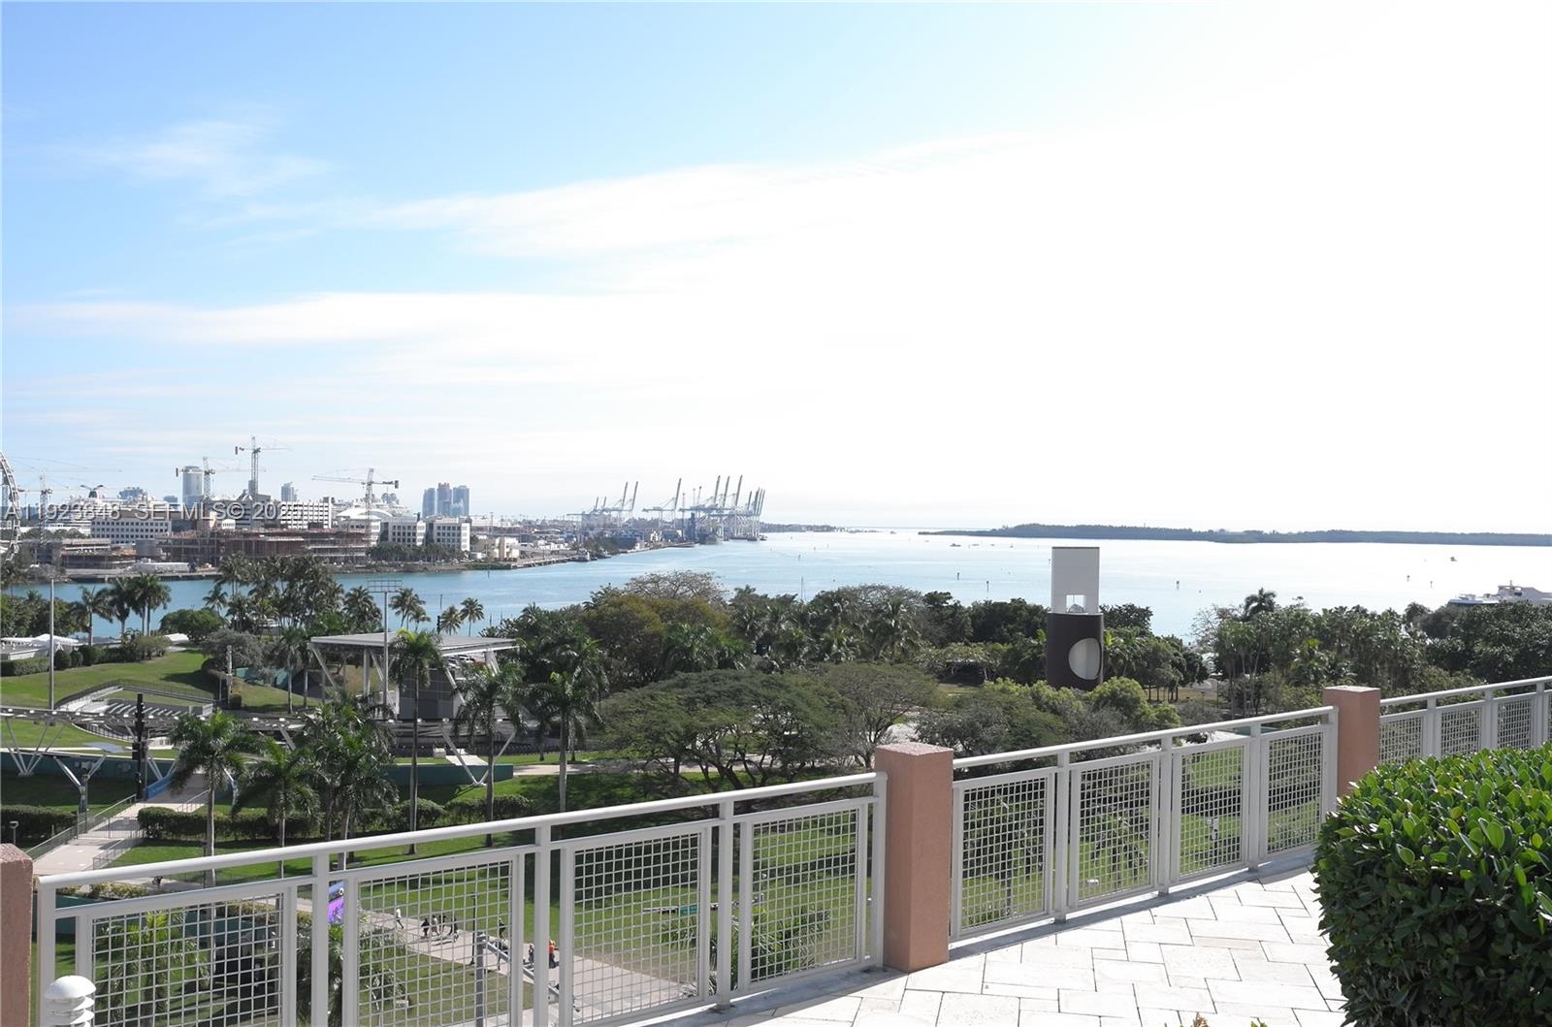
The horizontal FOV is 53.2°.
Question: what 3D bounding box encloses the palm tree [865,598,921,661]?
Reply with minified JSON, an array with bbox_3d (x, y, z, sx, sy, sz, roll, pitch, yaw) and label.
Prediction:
[{"bbox_3d":[19.481,24.190,259.950,9.364,19.868,9.364,1,0,0],"label":"palm tree"}]

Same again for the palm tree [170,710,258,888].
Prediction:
[{"bbox_3d":[-38.900,22.930,106.950,6.200,18.370,6.200,1,0,0],"label":"palm tree"}]

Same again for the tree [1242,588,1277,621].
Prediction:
[{"bbox_3d":[106.100,25.620,339.950,7.400,18.220,7.400,1,0,0],"label":"tree"}]

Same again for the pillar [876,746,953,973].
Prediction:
[{"bbox_3d":[0.745,1.883,8.527,0.305,1.170,0.305,1,0,-43],"label":"pillar"}]

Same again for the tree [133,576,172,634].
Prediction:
[{"bbox_3d":[-141.370,22.590,349.950,8.000,17.210,8.000,1,0,0],"label":"tree"}]

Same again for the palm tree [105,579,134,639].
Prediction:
[{"bbox_3d":[-137.792,21.458,325.000,6.200,15.000,6.200,1,0,0],"label":"palm tree"}]

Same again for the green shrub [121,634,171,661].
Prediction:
[{"bbox_3d":[-113.890,24.232,280.000,5.500,4.800,8.500,1,0,0],"label":"green shrub"}]

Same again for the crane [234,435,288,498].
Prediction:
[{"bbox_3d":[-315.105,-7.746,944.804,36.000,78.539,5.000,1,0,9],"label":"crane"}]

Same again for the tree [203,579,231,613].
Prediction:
[{"bbox_3d":[-132.965,23.858,367.959,6.627,16.583,6.627,1,0,0],"label":"tree"}]

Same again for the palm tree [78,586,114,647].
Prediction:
[{"bbox_3d":[-147.139,23.248,334.962,8.000,15.006,8.000,1,0,0],"label":"palm tree"}]

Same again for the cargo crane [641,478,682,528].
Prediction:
[{"bbox_3d":[-200.188,-7.029,2720.000,74.000,100.000,27.000,1,0,-17],"label":"cargo crane"}]

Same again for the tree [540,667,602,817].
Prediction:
[{"bbox_3d":[-20.327,23.391,150.500,6.200,16.200,6.200,1,0,0],"label":"tree"}]

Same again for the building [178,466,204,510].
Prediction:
[{"bbox_3d":[-1694.723,-46.632,4500.000,60.000,162.000,45.000,1,0,0],"label":"building"}]

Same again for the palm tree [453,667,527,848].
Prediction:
[{"bbox_3d":[-27.220,22.774,147.000,7.000,17.400,7.000,1,0,0],"label":"palm tree"}]

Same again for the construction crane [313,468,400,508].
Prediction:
[{"bbox_3d":[-282.140,1.820,1039.820,70.000,63.940,4.000,1,0,-39],"label":"construction crane"}]

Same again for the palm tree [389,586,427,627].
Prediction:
[{"bbox_3d":[-90.540,25.330,379.960,8.800,14.340,8.800,1,0,0],"label":"palm tree"}]

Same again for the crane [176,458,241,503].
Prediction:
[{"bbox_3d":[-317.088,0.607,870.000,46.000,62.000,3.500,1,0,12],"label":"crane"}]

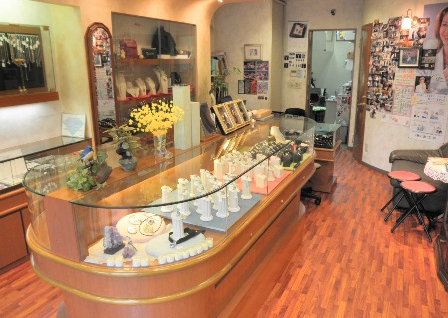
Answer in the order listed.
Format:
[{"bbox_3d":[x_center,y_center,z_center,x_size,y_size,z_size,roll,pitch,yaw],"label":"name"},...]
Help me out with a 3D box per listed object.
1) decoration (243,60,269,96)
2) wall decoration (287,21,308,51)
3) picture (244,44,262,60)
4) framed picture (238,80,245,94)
[{"bbox_3d":[0.551,-1.380,6.189,0.435,0.573,0.020,4,15,18],"label":"decoration"},{"bbox_3d":[1.308,-2.153,6.389,0.356,0.513,0.020,3,15,15],"label":"wall decoration"},{"bbox_3d":[0.493,-1.796,6.097,0.312,0.259,0.030,4,15,18],"label":"picture"},{"bbox_3d":[0.307,-1.248,6.306,0.114,0.235,0.025,4,15,18],"label":"framed picture"}]

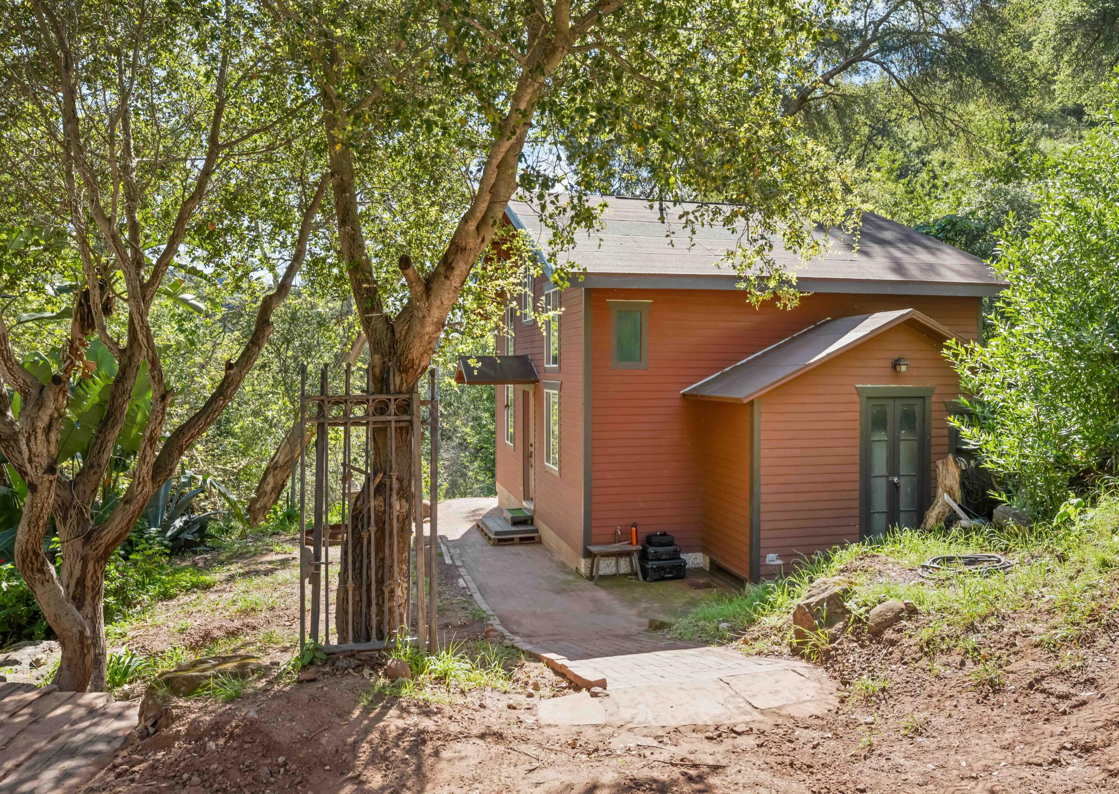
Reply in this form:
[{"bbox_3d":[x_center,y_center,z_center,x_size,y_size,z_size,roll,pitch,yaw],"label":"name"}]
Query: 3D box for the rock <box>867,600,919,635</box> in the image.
[{"bbox_3d":[2.403,1.604,5.750,0.360,0.200,0.240,-1,2,-20],"label":"rock"}]

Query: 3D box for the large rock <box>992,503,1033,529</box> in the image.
[{"bbox_3d":[5.029,1.341,8.800,0.400,0.280,0.330,0,2,0],"label":"large rock"}]

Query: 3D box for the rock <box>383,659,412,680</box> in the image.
[{"bbox_3d":[-1.010,1.700,4.950,0.170,0.120,0.150,0,2,0],"label":"rock"}]

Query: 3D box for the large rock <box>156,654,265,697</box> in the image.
[{"bbox_3d":[-2.135,1.700,4.850,0.640,0.180,0.330,-1,2,-22],"label":"large rock"}]

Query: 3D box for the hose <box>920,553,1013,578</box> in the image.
[{"bbox_3d":[3.411,1.419,6.650,0.720,0.080,0.660,0,2,0],"label":"hose"}]

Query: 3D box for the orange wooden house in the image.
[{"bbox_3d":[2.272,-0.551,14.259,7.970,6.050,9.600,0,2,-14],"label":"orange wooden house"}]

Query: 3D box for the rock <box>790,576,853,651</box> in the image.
[{"bbox_3d":[1.881,1.544,5.700,0.400,0.420,0.400,0,2,-15],"label":"rock"}]

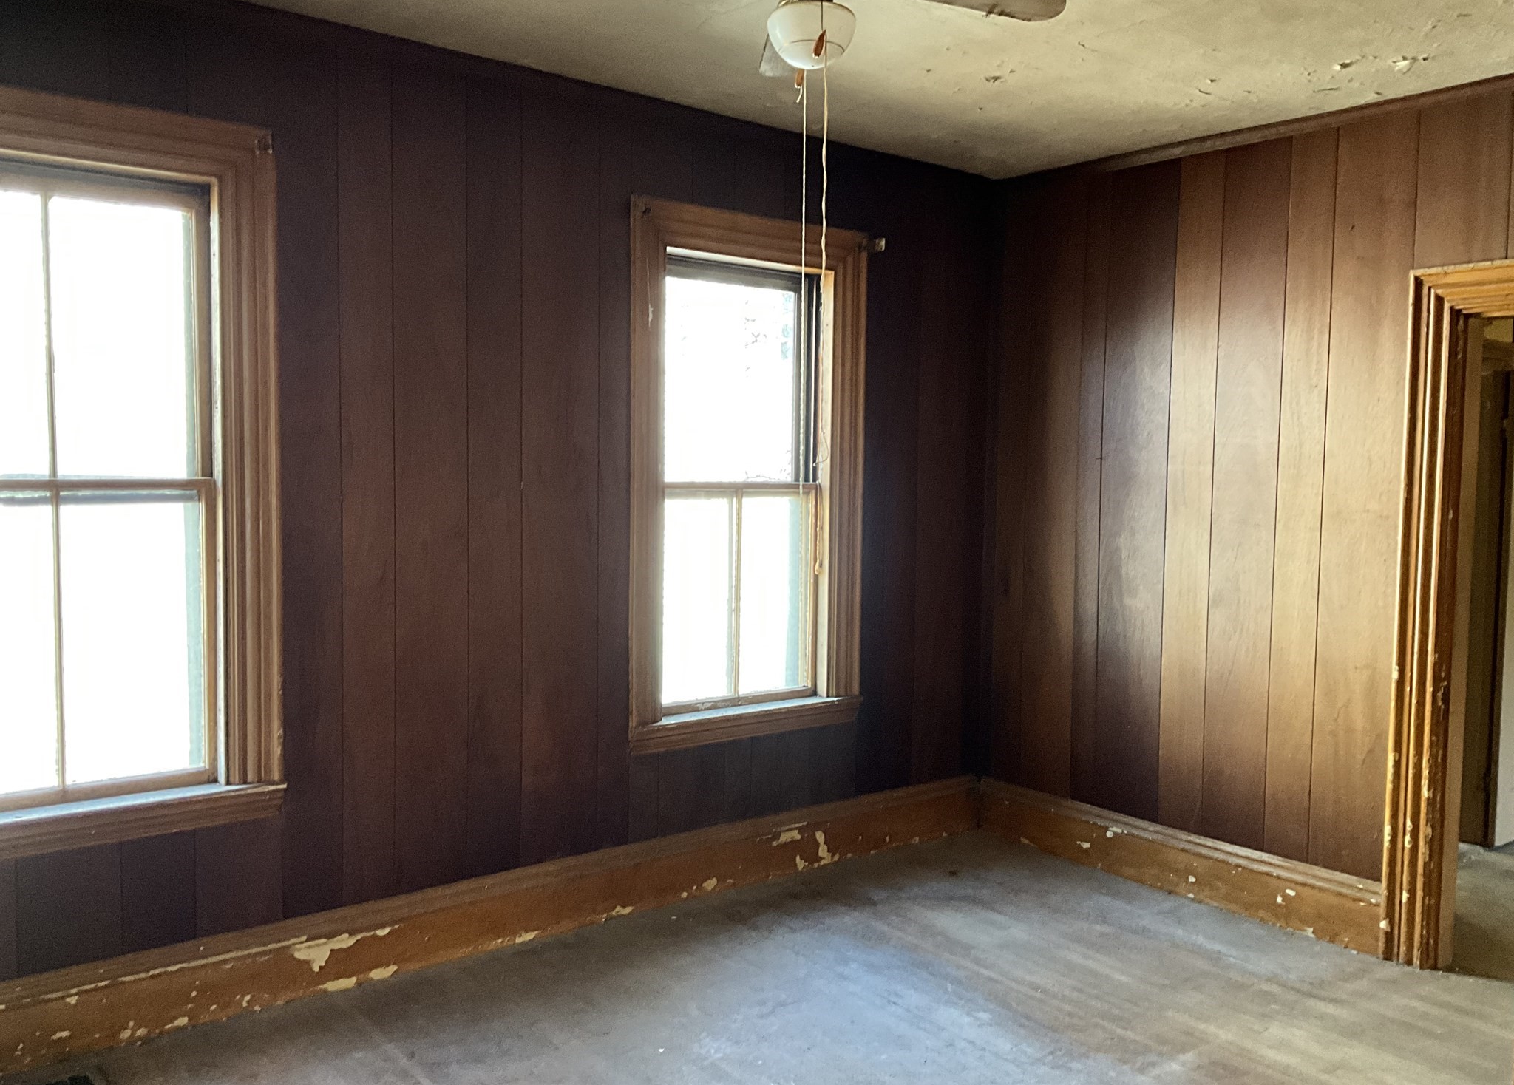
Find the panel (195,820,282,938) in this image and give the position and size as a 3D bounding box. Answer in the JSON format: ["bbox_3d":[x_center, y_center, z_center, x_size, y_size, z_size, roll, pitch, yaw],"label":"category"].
[{"bbox_3d":[-1.417,0.910,3.464,0.230,0.292,0.030,-2,5,-40],"label":"panel"}]

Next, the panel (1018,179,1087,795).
[{"bbox_3d":[1.181,-0.202,5.031,0.030,2.424,0.256,-2,5,-40],"label":"panel"}]

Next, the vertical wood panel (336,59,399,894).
[{"bbox_3d":[-1.120,-0.152,3.632,0.155,2.399,0.030,-2,5,-40],"label":"vertical wood panel"}]

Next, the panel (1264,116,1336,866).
[{"bbox_3d":[1.792,-0.139,4.188,0.020,2.378,0.155,-2,5,-39],"label":"panel"}]

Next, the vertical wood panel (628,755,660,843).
[{"bbox_3d":[-0.394,0.872,4.308,0.120,0.292,0.030,-2,5,-40],"label":"vertical wood panel"}]

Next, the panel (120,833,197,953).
[{"bbox_3d":[-1.574,0.916,3.334,0.179,0.292,0.030,-2,5,-40],"label":"panel"}]

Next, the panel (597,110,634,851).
[{"bbox_3d":[-0.458,-0.177,4.105,0.127,2.375,0.020,-2,5,-39],"label":"panel"}]

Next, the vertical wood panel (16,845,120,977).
[{"bbox_3d":[-1.716,0.916,3.165,0.227,0.288,0.020,-2,5,-39],"label":"vertical wood panel"}]

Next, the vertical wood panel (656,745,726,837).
[{"bbox_3d":[-0.224,0.851,4.372,0.289,0.278,0.020,-2,5,-39],"label":"vertical wood panel"}]

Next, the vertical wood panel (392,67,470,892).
[{"bbox_3d":[-0.969,-0.158,3.757,0.237,2.399,0.030,-2,5,-40],"label":"vertical wood panel"}]

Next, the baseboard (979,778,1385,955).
[{"bbox_3d":[1.452,1.143,4.637,0.035,0.230,1.635,-2,5,-39],"label":"baseboard"}]

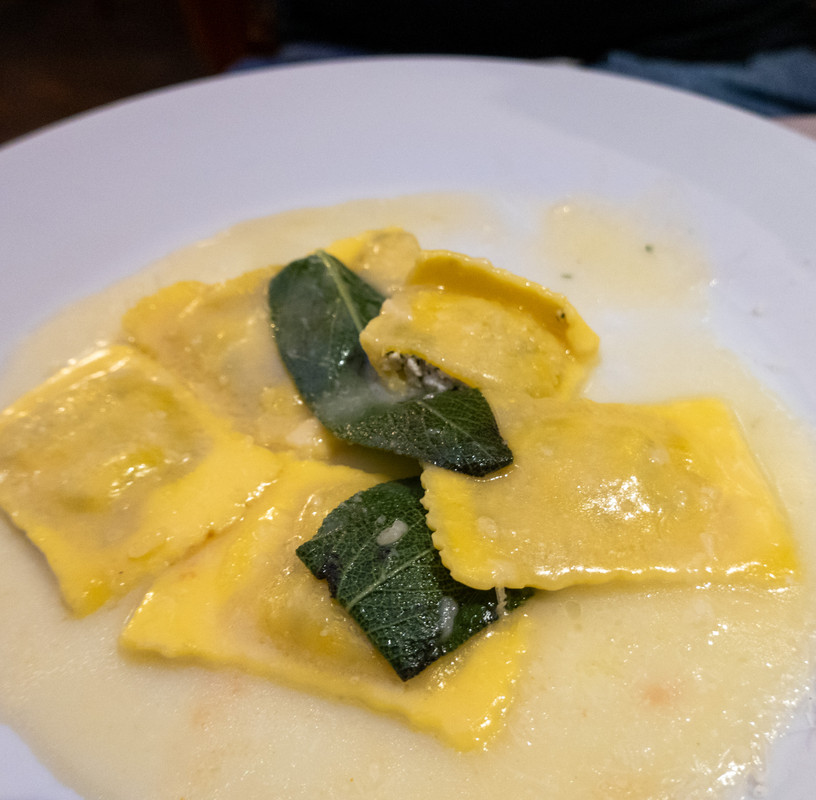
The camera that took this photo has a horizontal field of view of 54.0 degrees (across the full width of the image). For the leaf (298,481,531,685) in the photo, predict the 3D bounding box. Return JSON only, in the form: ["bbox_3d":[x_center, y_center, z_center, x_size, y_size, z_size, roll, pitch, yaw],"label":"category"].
[{"bbox_3d":[0.005,0.024,0.135,0.038,0.010,0.030,-30,51,-25],"label":"leaf"}]

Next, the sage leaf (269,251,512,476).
[{"bbox_3d":[-0.009,-0.009,0.167,0.031,0.012,0.082,-25,49,-21],"label":"sage leaf"}]

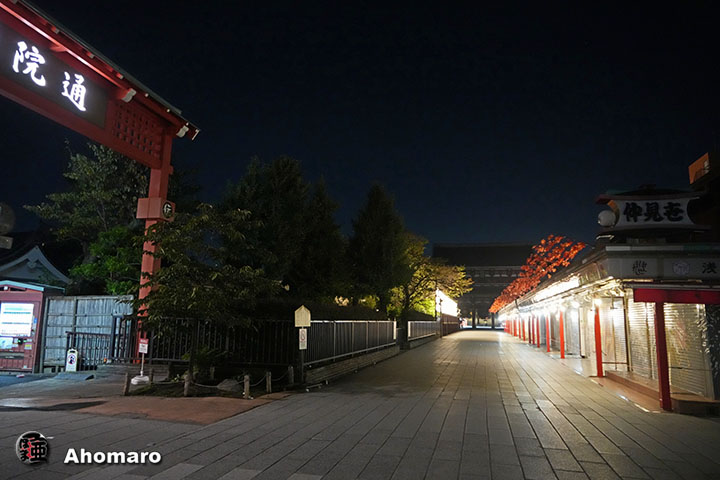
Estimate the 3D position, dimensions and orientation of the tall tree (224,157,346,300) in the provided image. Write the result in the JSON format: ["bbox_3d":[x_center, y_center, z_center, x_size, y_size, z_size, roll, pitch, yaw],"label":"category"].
[{"bbox_3d":[-3.437,0.649,21.805,5.592,8.894,5.592,-1,-10,14],"label":"tall tree"}]

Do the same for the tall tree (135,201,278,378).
[{"bbox_3d":[-3.862,1.317,12.003,3.650,4.348,3.650,-1,-10,14],"label":"tall tree"}]

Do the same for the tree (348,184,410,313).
[{"bbox_3d":[1.179,1.528,29.333,3.810,9.799,3.810,-1,-10,14],"label":"tree"}]

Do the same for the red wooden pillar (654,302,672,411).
[{"bbox_3d":[5.844,2.245,9.303,0.140,2.000,0.140,-1,-10,14],"label":"red wooden pillar"}]

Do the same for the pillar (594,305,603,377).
[{"bbox_3d":[7.401,3.153,14.958,0.140,2.120,0.140,-1,-10,14],"label":"pillar"}]

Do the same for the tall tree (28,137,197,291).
[{"bbox_3d":[-8.787,0.370,16.812,6.233,7.604,6.233,-1,-10,14],"label":"tall tree"}]

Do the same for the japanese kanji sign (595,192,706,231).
[{"bbox_3d":[5.947,-0.551,9.914,1.950,0.720,0.500,-1,-10,14],"label":"japanese kanji sign"}]

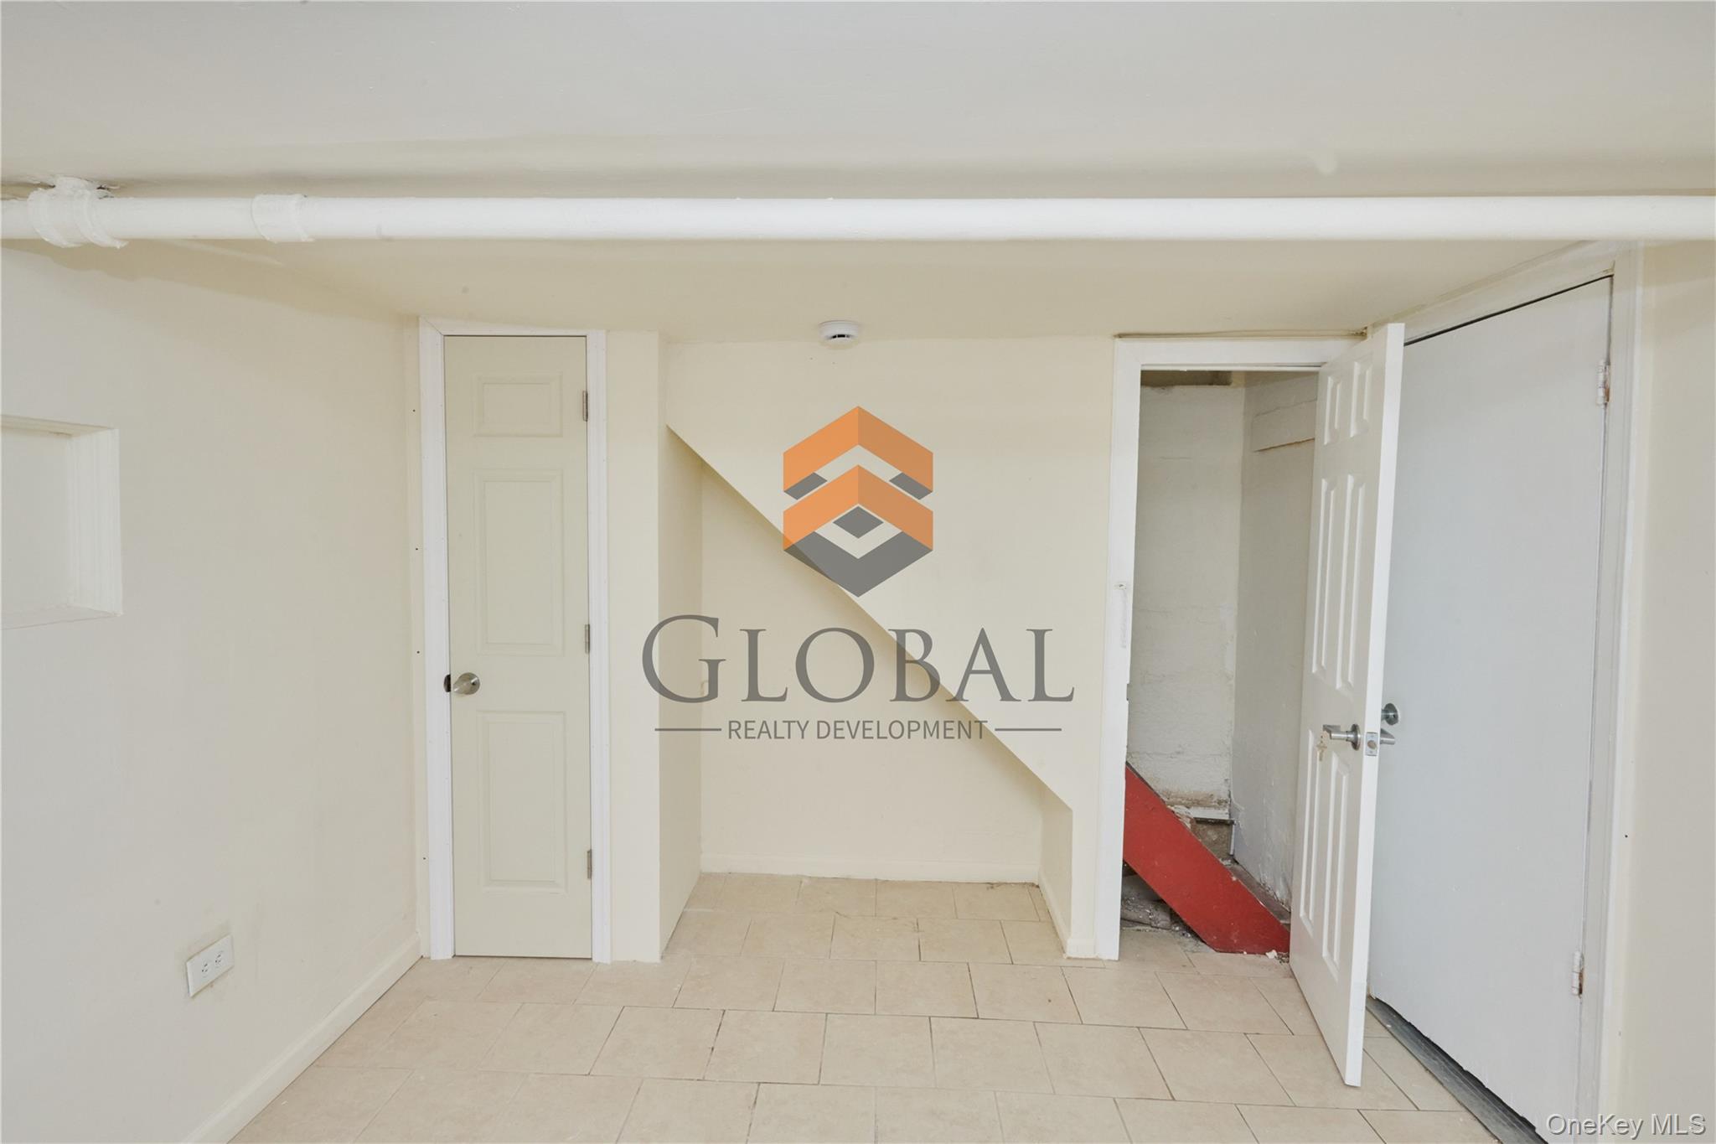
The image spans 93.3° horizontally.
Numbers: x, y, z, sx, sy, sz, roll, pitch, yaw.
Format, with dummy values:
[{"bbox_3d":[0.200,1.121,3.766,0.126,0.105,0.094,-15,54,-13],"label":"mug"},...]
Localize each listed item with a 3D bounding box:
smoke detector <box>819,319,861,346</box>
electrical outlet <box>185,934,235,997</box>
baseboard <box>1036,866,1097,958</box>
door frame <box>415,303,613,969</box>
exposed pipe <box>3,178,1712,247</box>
[{"bbox_3d":[-0.056,-0.726,2.482,0.132,0.050,0.132,1,3,2],"label":"smoke detector"},{"bbox_3d":[-1.455,0.888,1.830,0.008,0.077,0.118,1,3,2],"label":"electrical outlet"},{"bbox_3d":[0.761,1.247,3.005,0.110,0.078,0.565,1,3,2],"label":"baseboard"},{"bbox_3d":[-1.093,0.239,2.658,0.600,2.085,0.120,1,3,0],"label":"door frame"},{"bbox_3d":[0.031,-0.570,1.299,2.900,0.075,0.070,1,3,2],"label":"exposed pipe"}]

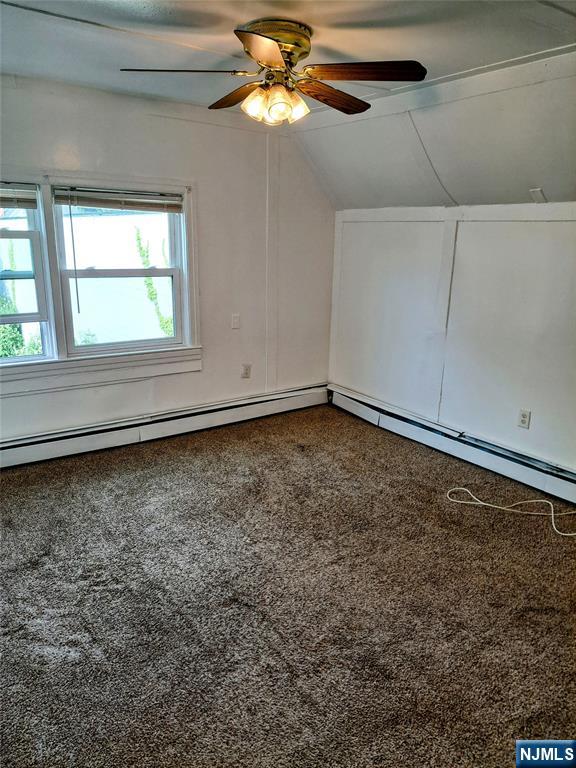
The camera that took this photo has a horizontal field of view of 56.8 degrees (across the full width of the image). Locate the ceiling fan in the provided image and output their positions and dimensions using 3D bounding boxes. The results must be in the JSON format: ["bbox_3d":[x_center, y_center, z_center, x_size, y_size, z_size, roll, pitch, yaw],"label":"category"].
[{"bbox_3d":[-0.056,-1.325,2.296,1.260,0.345,1.240,1,16,0],"label":"ceiling fan"}]

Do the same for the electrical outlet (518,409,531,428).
[{"bbox_3d":[1.468,0.215,3.302,0.014,0.116,0.071,-9,19,-33],"label":"electrical outlet"}]

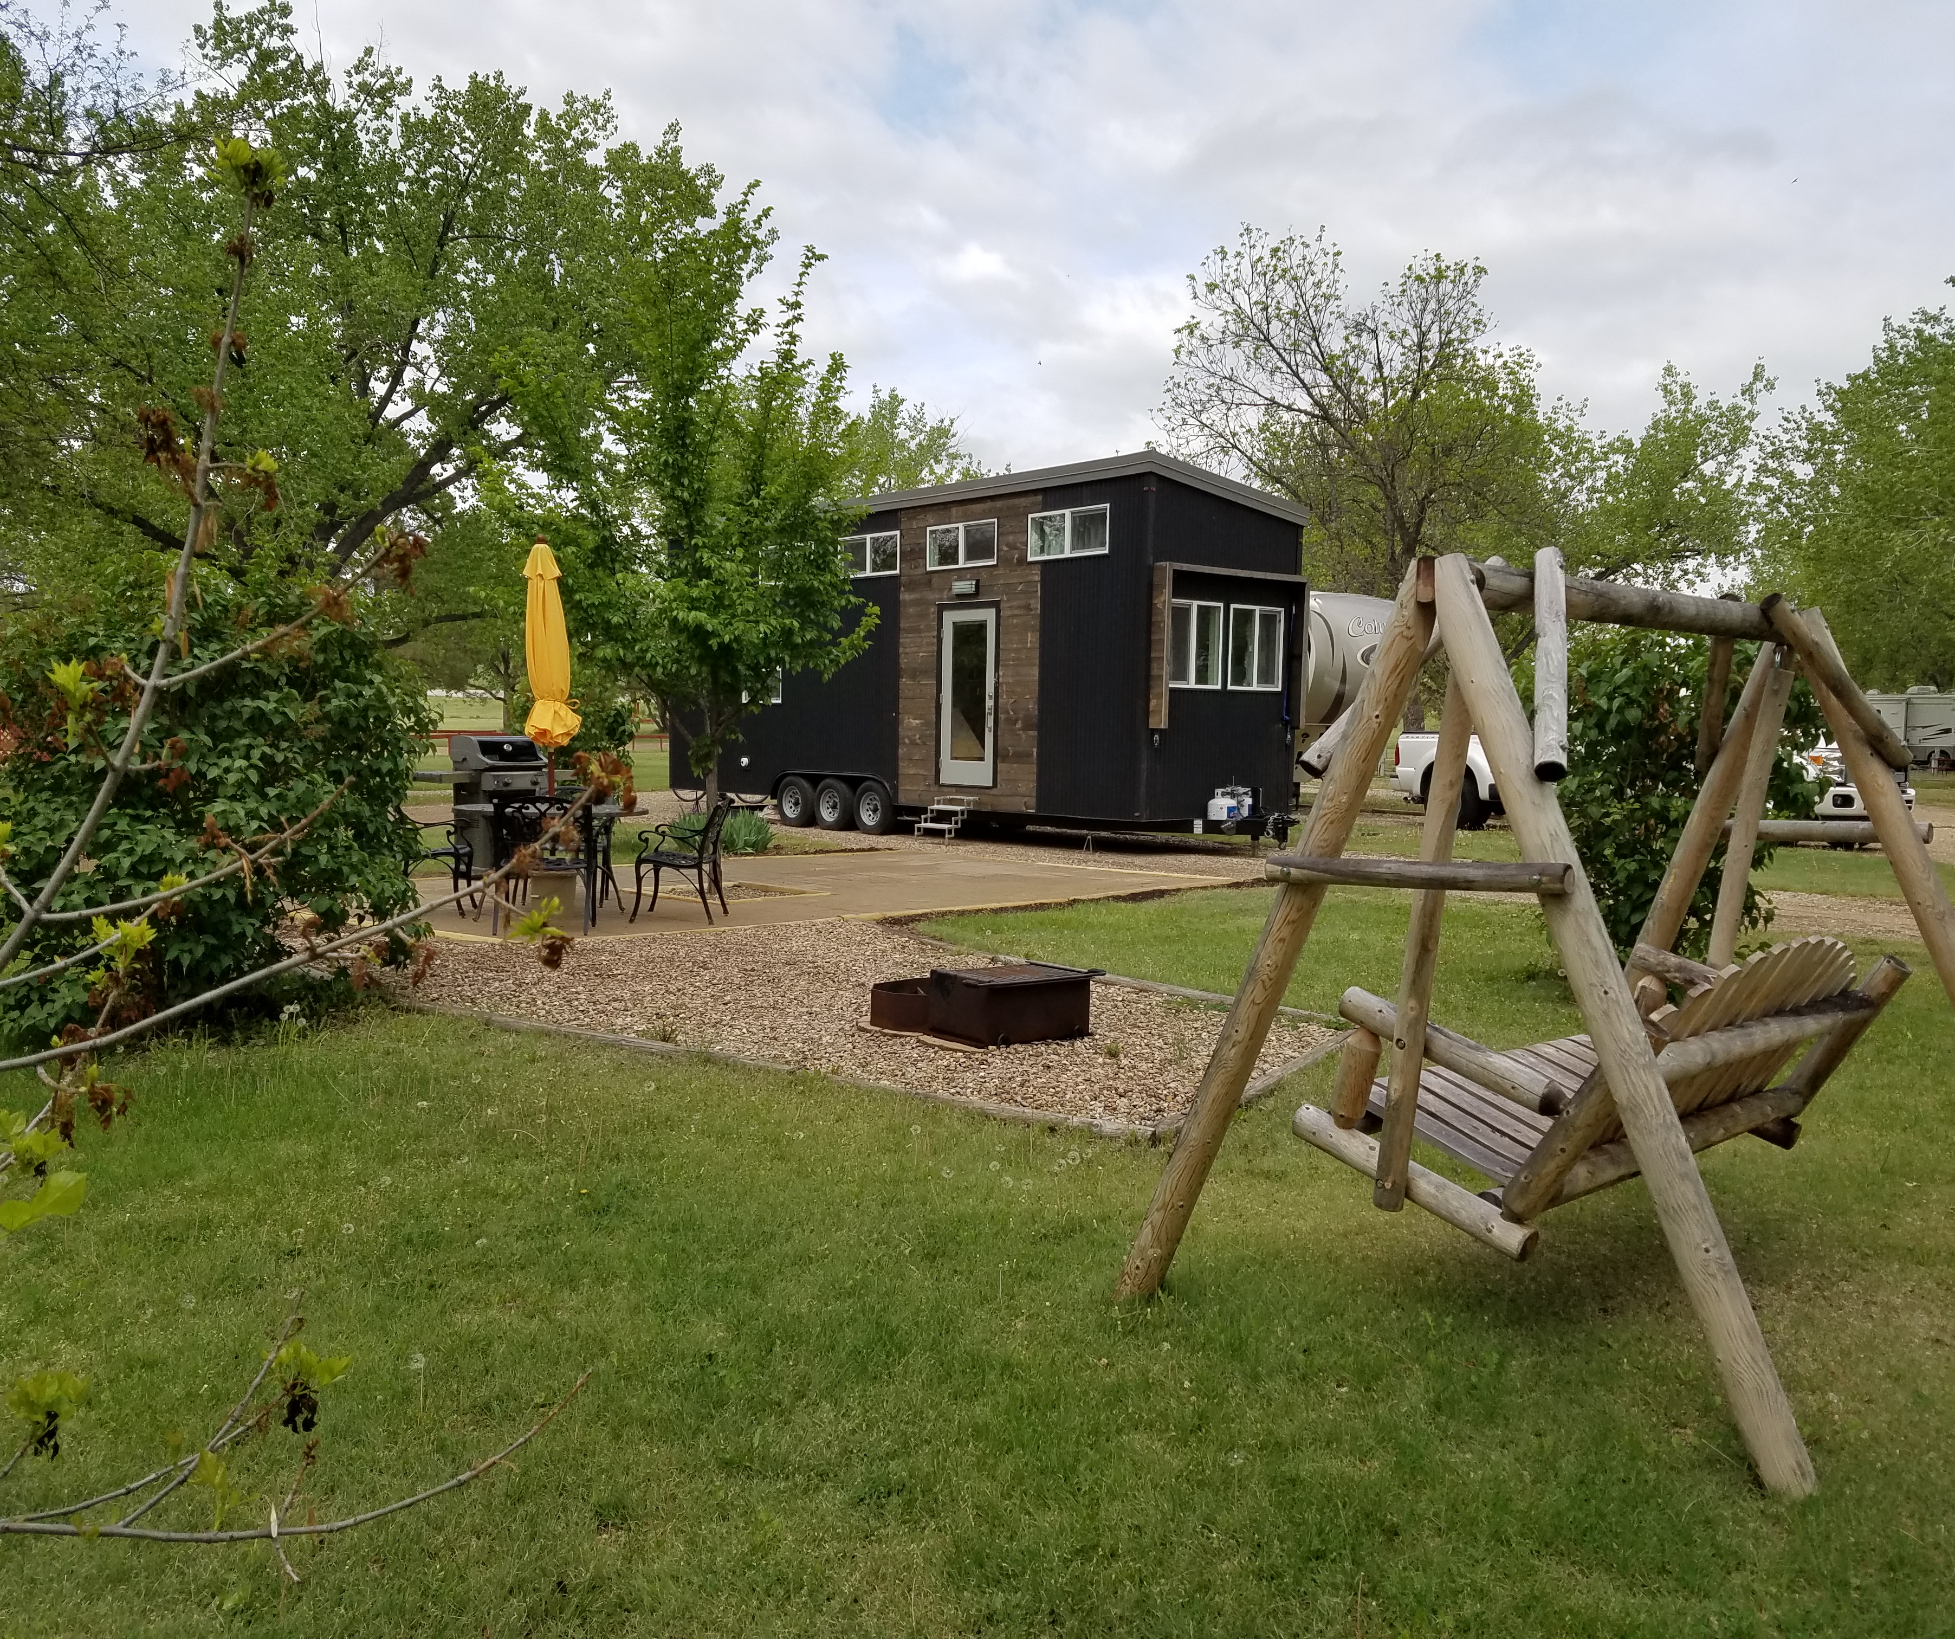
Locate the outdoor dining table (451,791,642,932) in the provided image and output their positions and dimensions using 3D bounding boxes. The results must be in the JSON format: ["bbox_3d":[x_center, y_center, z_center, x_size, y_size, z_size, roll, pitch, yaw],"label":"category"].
[{"bbox_3d":[-2.884,0.300,11.093,1.300,0.730,1.300,1,3,0],"label":"outdoor dining table"}]

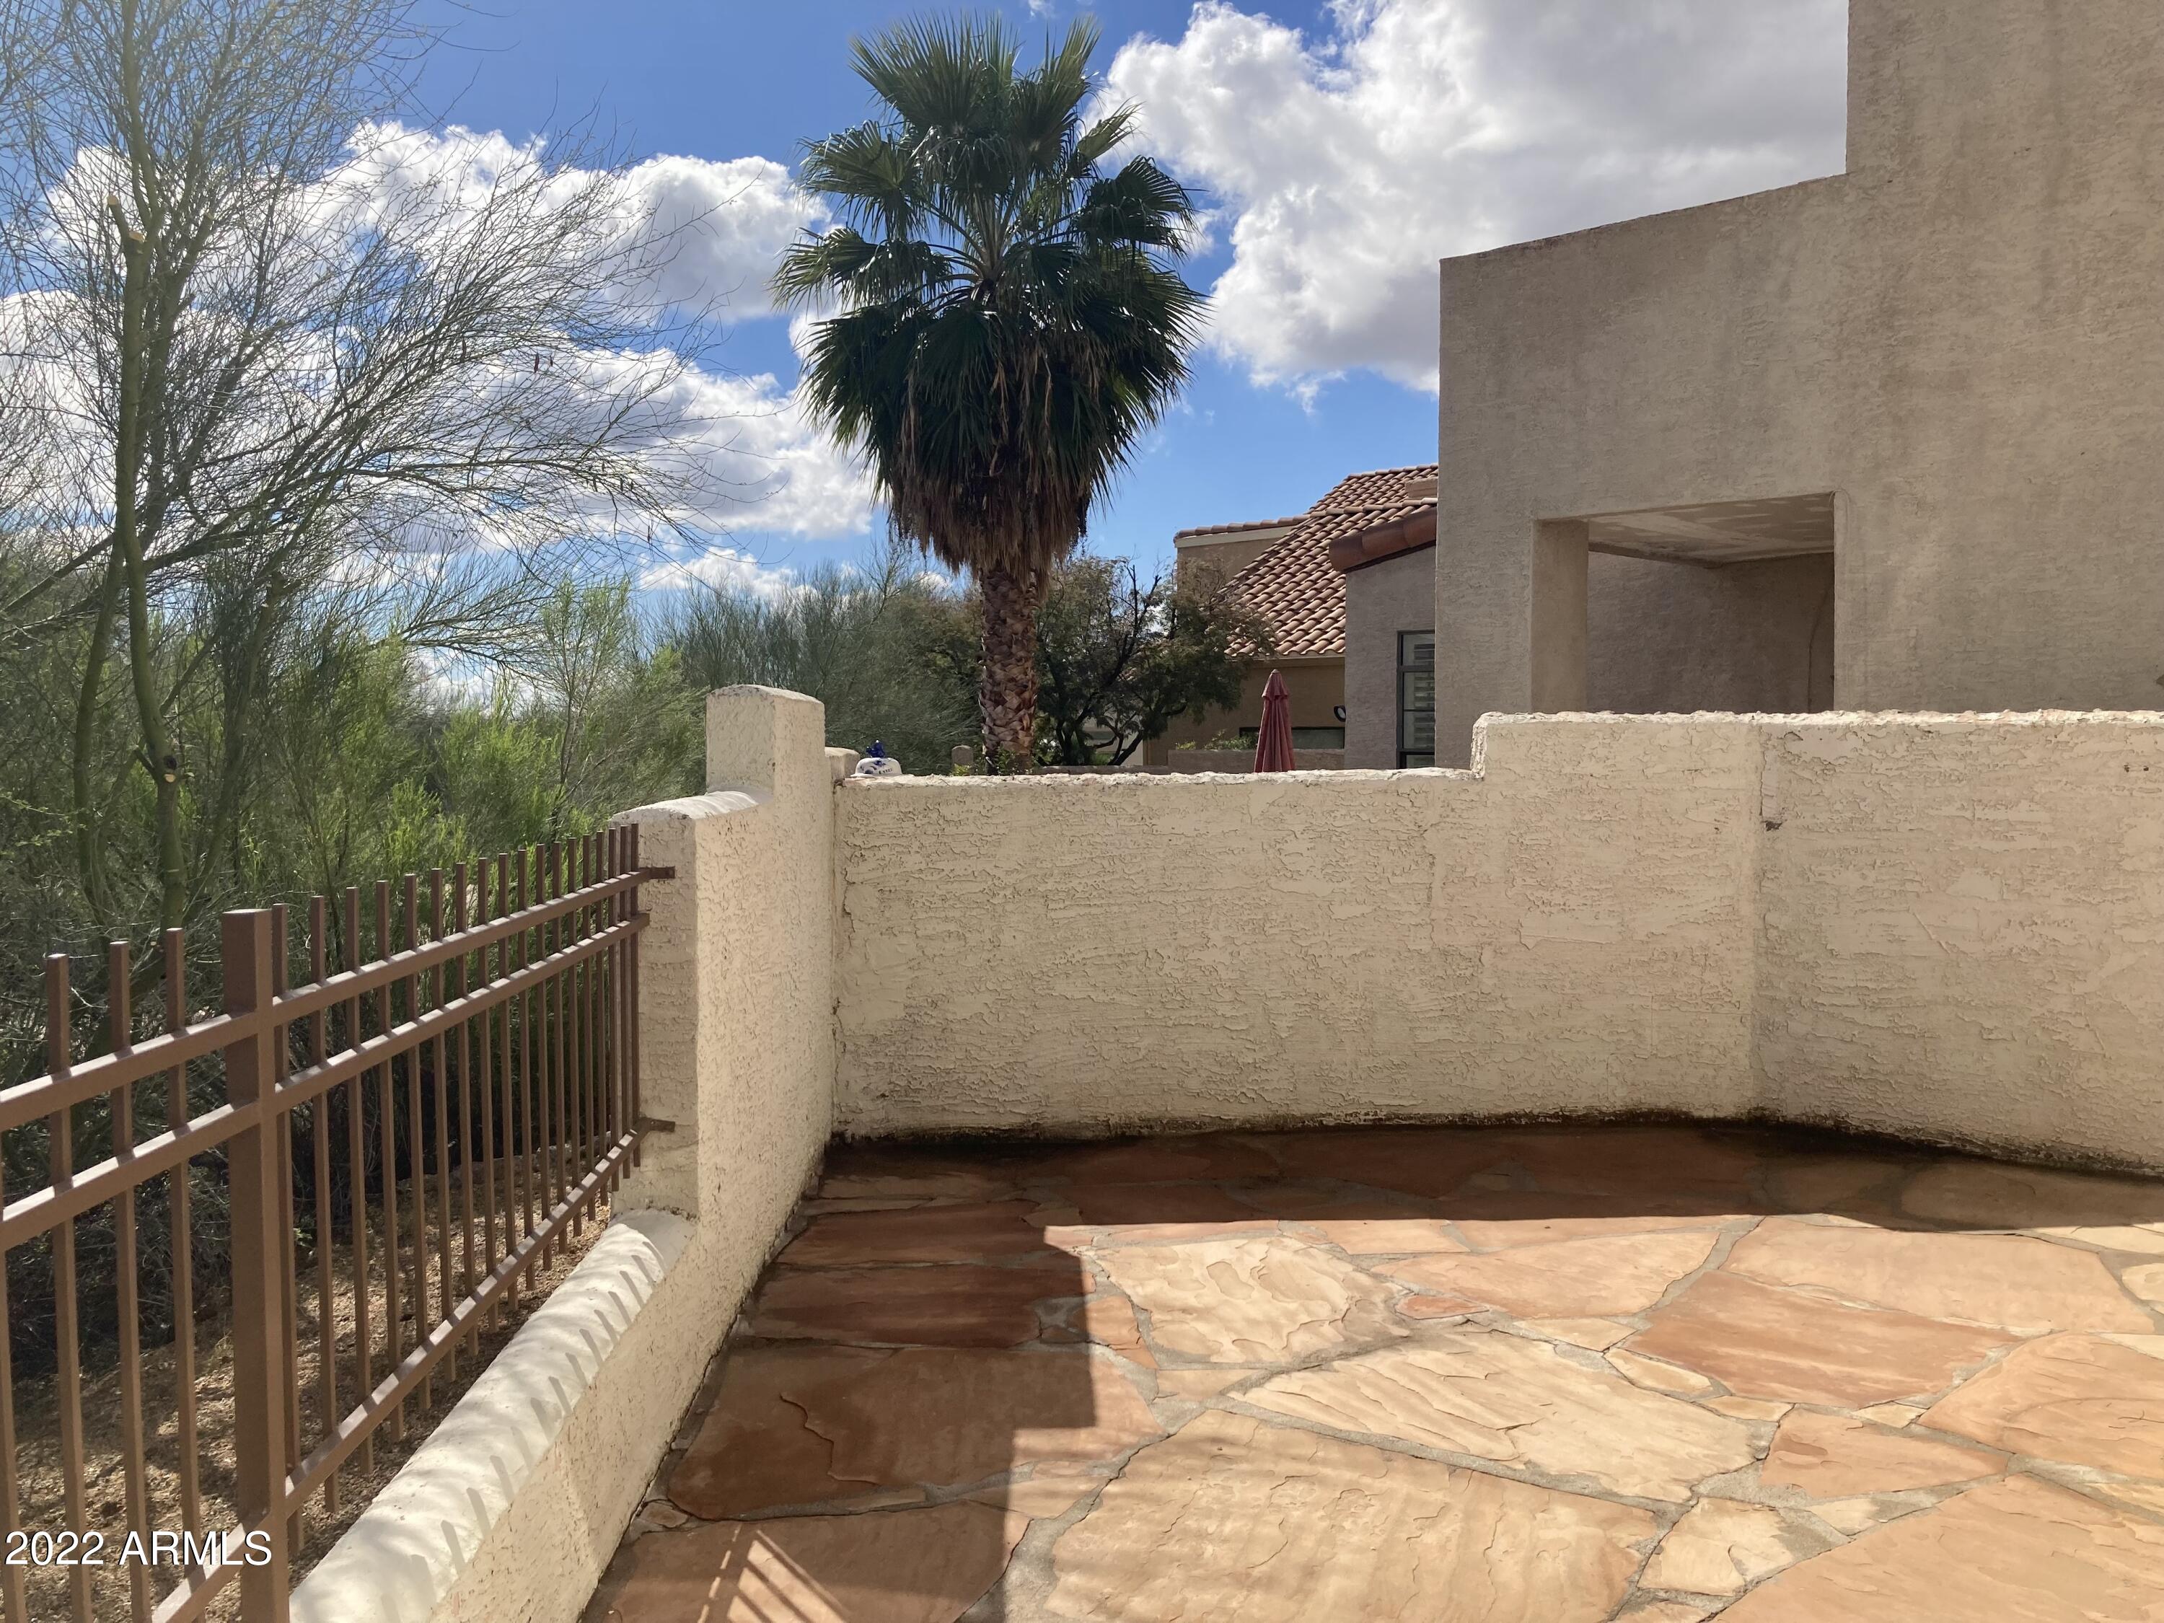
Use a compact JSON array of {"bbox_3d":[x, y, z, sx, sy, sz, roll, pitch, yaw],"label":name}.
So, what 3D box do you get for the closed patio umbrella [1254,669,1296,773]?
[{"bbox_3d":[1.920,-0.220,17.400,0.460,2.420,0.460,0,2,0],"label":"closed patio umbrella"}]

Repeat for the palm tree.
[{"bbox_3d":[-0.790,-2.920,15.400,3.750,8.000,3.750,0,2,0],"label":"palm tree"}]

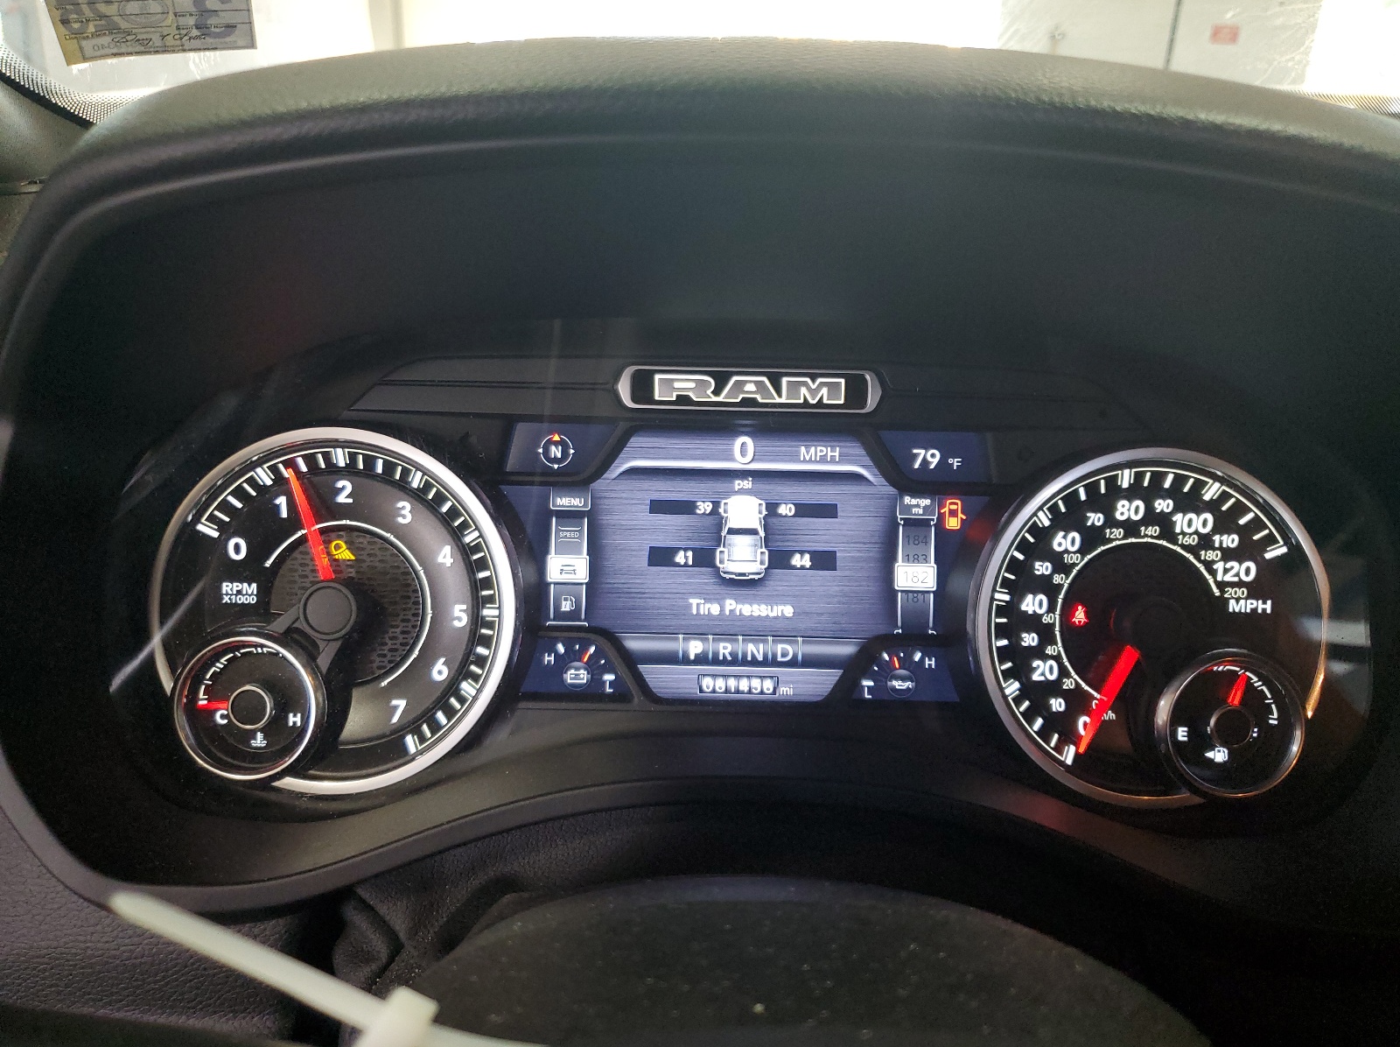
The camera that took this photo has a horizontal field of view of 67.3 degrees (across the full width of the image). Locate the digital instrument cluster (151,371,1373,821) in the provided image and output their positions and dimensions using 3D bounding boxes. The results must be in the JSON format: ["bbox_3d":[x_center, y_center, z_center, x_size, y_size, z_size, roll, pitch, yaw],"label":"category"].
[{"bbox_3d":[0.016,0.020,0.333,0.380,0.139,0.050,1,3,-1],"label":"digital instrument cluster"}]

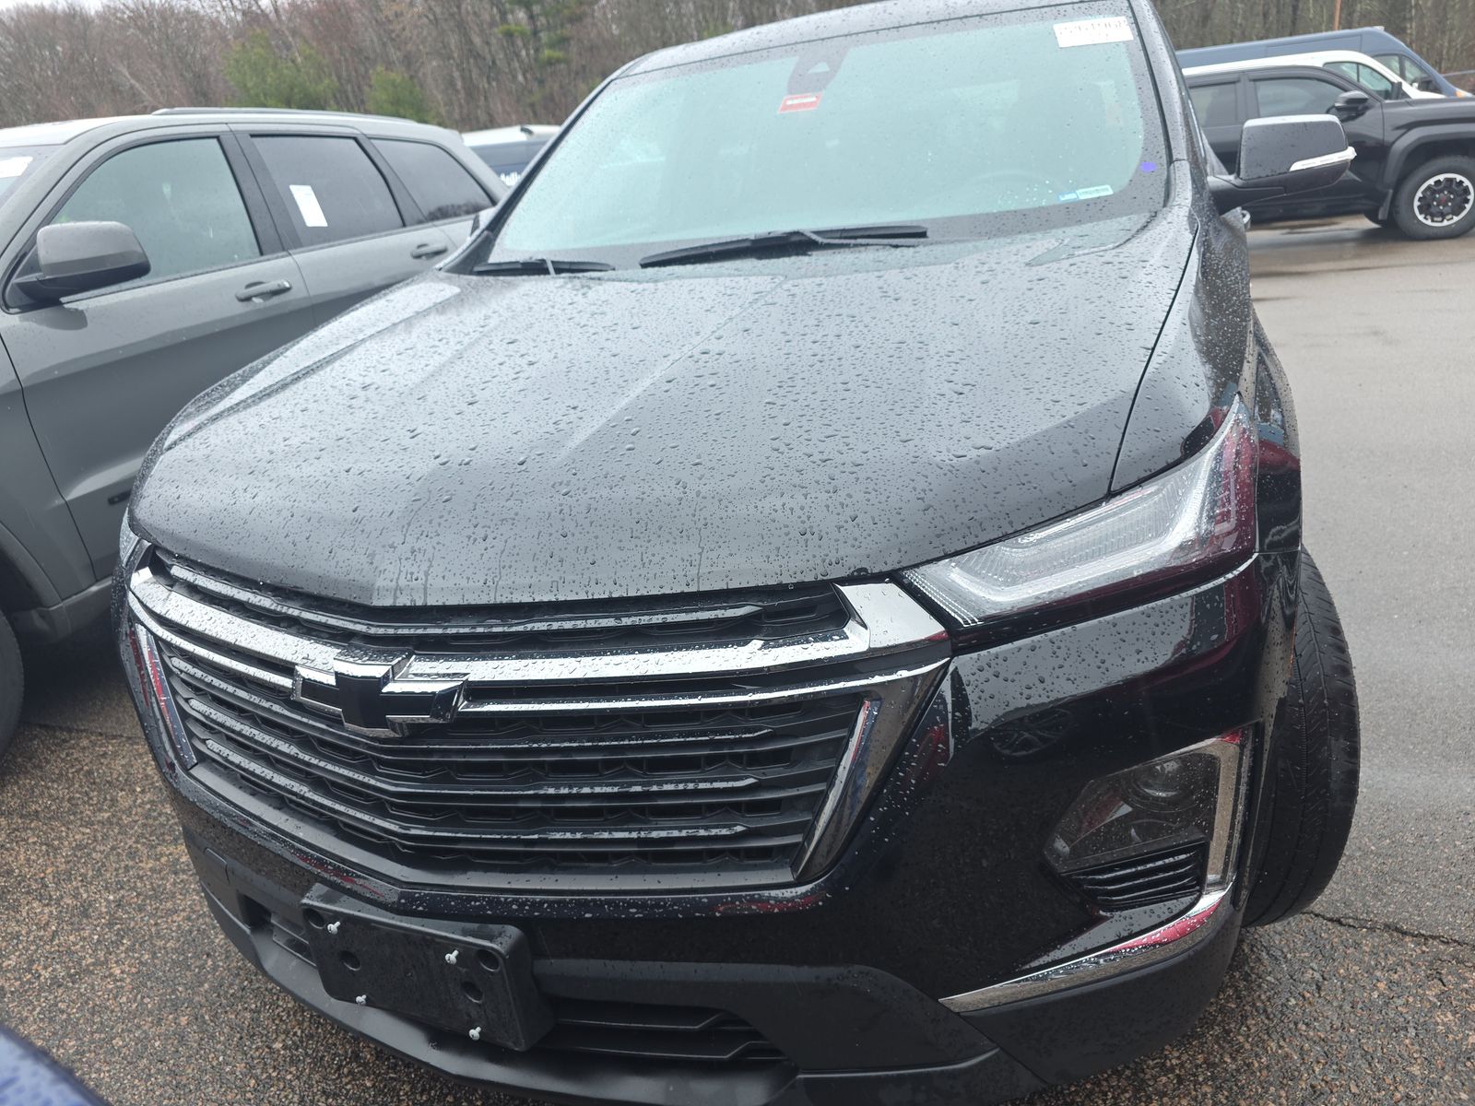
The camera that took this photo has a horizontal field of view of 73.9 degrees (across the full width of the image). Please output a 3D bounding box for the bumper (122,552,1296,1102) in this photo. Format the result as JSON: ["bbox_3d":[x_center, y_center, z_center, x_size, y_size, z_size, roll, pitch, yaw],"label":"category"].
[{"bbox_3d":[-0.287,0.296,1.450,1.970,0.680,0.680,3,23,23],"label":"bumper"}]

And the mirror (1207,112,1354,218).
[{"bbox_3d":[1.108,-0.795,2.006,0.260,0.190,0.200,3,23,23],"label":"mirror"}]

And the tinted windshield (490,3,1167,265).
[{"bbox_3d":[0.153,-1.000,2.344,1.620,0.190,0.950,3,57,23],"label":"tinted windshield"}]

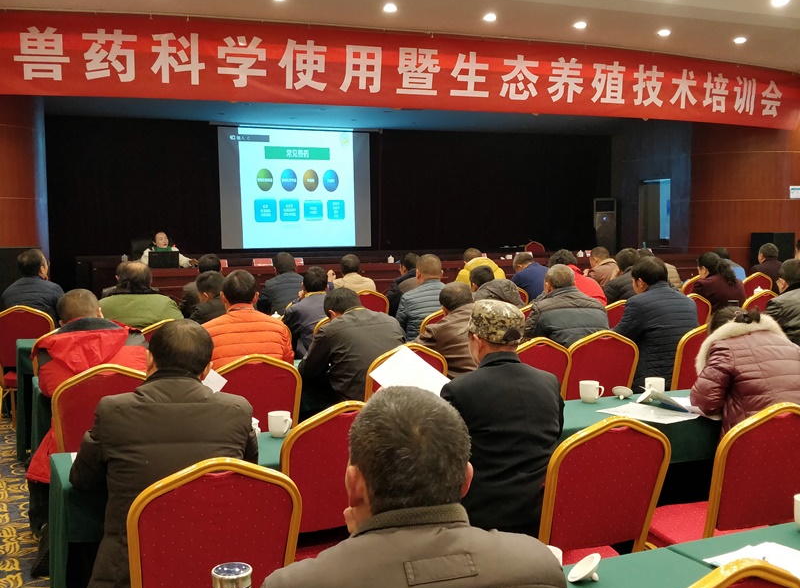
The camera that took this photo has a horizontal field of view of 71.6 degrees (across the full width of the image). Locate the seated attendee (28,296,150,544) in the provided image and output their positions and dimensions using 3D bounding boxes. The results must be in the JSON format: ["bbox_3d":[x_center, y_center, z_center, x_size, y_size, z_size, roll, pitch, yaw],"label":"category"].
[{"bbox_3d":[-1.388,0.580,2.582,0.570,1.250,0.800,-2,7,-15],"label":"seated attendee"}]

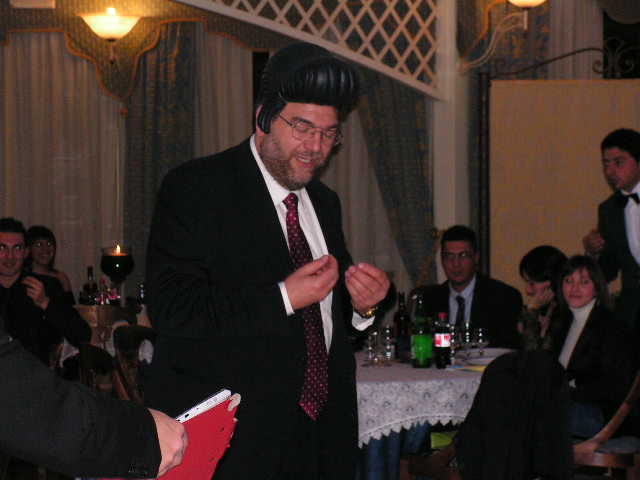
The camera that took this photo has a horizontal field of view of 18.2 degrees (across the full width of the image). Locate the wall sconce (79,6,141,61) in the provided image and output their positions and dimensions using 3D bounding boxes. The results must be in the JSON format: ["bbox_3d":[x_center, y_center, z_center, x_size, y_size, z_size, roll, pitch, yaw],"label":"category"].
[{"bbox_3d":[-1.065,-1.045,10.150,0.300,0.280,0.380,0,2,0],"label":"wall sconce"}]

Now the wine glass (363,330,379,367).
[{"bbox_3d":[0.207,0.444,8.196,0.064,0.145,0.064,0,2,0],"label":"wine glass"}]

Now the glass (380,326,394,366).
[{"bbox_3d":[0.277,0.434,8.195,0.062,0.165,0.062,0,2,0],"label":"glass"}]

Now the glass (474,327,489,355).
[{"bbox_3d":[0.701,0.437,8.664,0.062,0.130,0.062,0,2,0],"label":"glass"}]

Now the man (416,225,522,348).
[{"bbox_3d":[0.631,0.594,8.801,0.540,1.300,0.820,0,2,9],"label":"man"}]

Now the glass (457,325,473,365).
[{"bbox_3d":[0.600,0.438,8.285,0.064,0.150,0.064,0,2,0],"label":"glass"}]

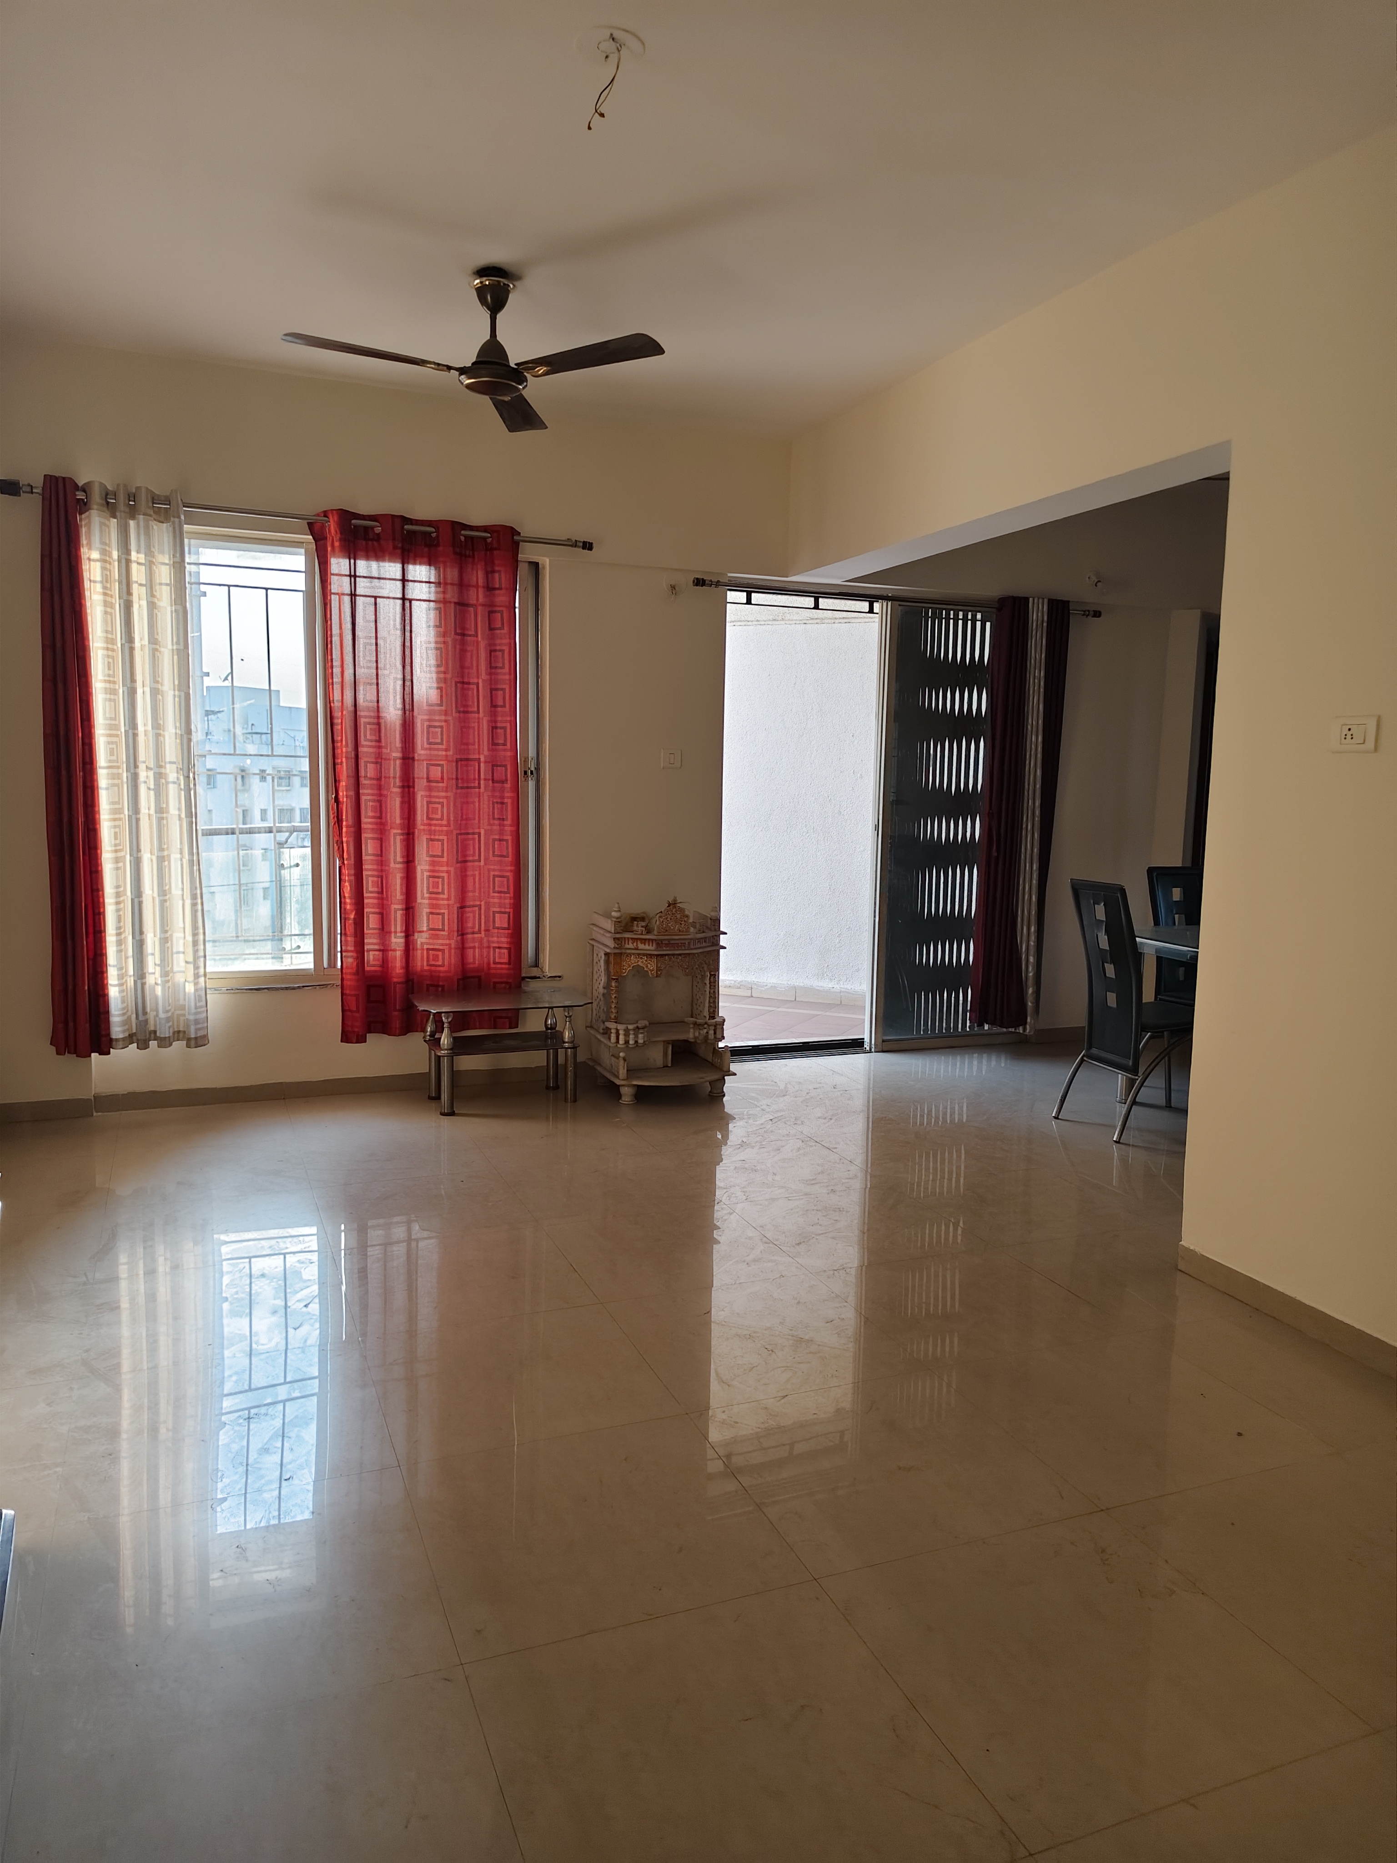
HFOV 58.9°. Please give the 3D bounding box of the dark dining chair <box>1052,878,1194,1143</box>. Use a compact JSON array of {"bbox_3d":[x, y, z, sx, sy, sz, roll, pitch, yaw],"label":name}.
[{"bbox_3d":[1.777,0.289,4.919,0.570,0.975,0.380,-2,8,-22],"label":"dark dining chair"}]

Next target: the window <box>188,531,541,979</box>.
[{"bbox_3d":[-1.430,-0.685,5.124,1.650,1.770,0.110,-2,8,-22],"label":"window"}]

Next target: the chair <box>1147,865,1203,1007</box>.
[{"bbox_3d":[2.272,0.224,5.487,0.380,0.975,0.550,-2,8,-22],"label":"chair"}]

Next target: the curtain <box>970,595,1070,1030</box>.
[{"bbox_3d":[1.623,-0.571,6.272,0.480,2.170,0.140,-2,8,-22],"label":"curtain"}]

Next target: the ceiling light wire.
[{"bbox_3d":[-0.187,-1.751,2.566,0.070,0.170,0.070,-2,8,-22],"label":"ceiling light wire"}]

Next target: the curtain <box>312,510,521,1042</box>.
[{"bbox_3d":[-1.134,-0.604,5.122,0.820,2.120,0.110,-2,8,-22],"label":"curtain"}]

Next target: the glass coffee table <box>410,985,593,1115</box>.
[{"bbox_3d":[-0.812,0.495,5.165,0.695,0.420,0.380,-2,8,-22],"label":"glass coffee table"}]

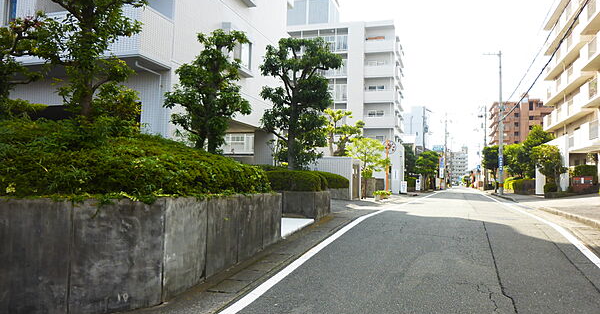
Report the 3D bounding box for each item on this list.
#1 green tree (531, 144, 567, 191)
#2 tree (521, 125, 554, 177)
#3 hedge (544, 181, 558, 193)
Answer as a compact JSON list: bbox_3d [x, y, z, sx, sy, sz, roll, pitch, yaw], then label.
[{"bbox_3d":[22.940,0.990,40.000,3.300,4.290,3.300,0,-3,18],"label":"green tree"},{"bbox_3d":[26.310,0.240,48.000,3.900,7.670,3.900,0,-3,18],"label":"tree"},{"bbox_3d":[17.703,2.112,30.500,0.980,0.820,0.950,0,-3,17],"label":"hedge"}]

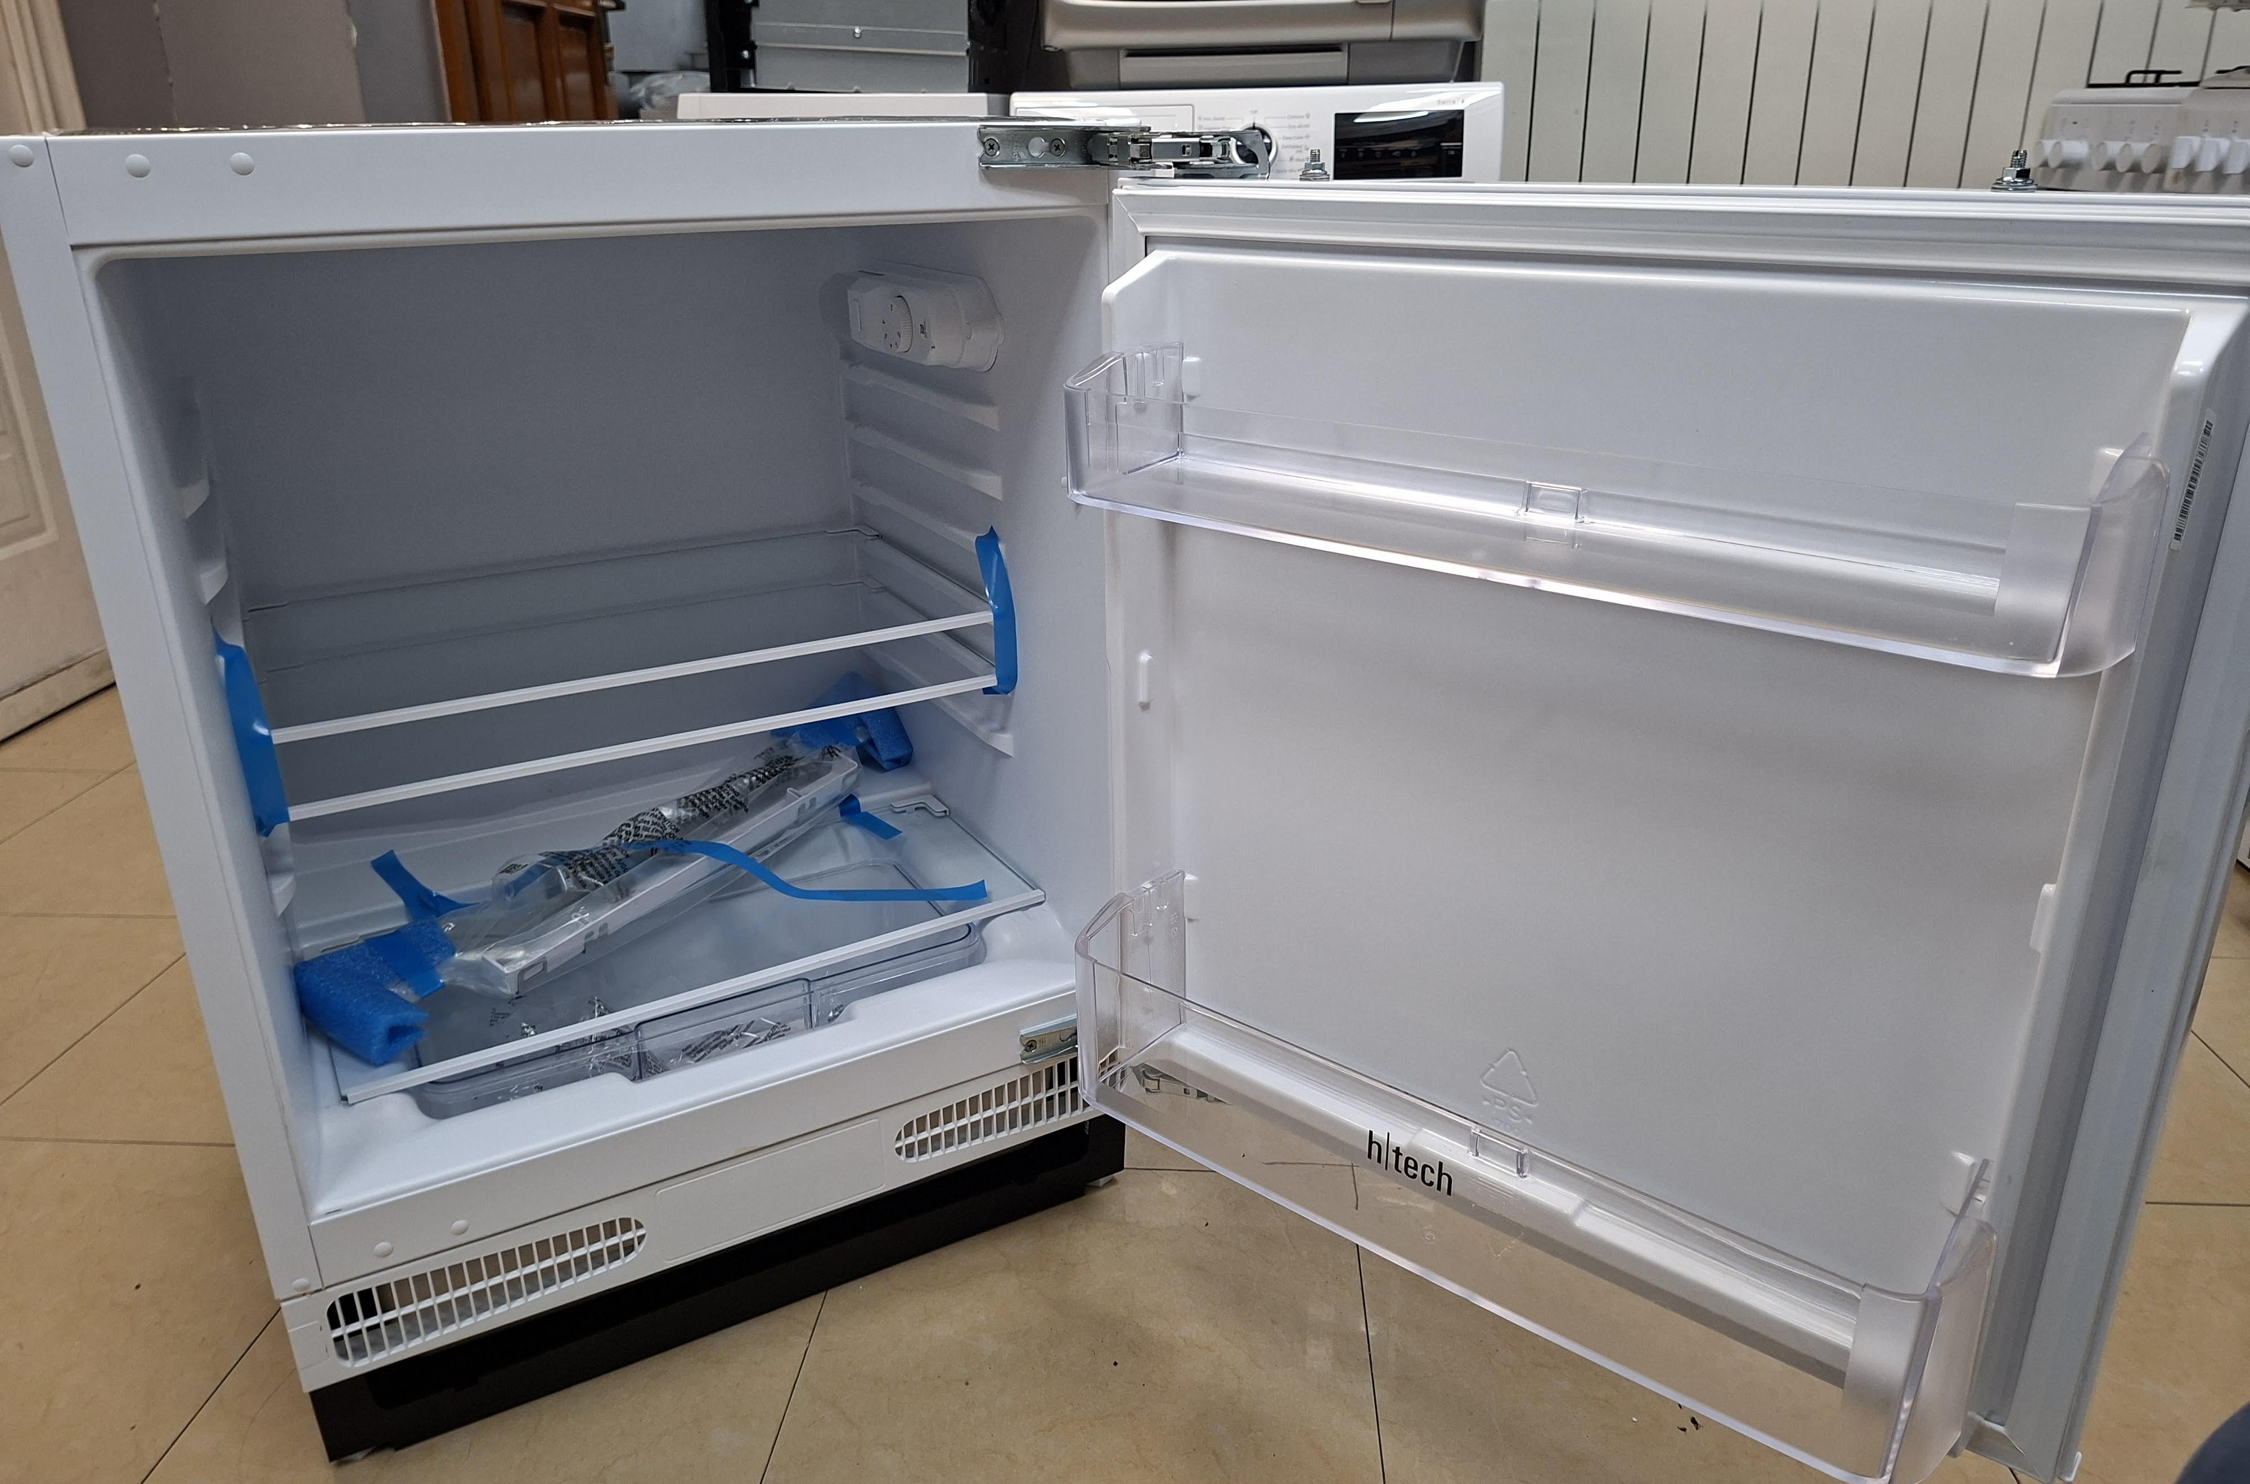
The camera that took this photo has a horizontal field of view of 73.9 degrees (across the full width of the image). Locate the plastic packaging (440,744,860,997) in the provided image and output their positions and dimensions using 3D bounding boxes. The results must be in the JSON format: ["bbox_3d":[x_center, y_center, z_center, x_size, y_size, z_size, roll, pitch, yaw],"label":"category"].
[{"bbox_3d":[-0.378,0.078,1.212,0.075,0.042,0.386,12,29,31],"label":"plastic packaging"}]

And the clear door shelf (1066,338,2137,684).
[{"bbox_3d":[0.181,-0.125,0.685,0.494,0.078,0.106,16,27,37],"label":"clear door shelf"}]

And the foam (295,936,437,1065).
[{"bbox_3d":[-0.513,0.178,1.016,0.120,0.037,0.042,17,27,40],"label":"foam"}]

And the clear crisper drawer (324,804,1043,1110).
[{"bbox_3d":[-0.340,0.184,1.181,0.500,0.100,0.240,-12,23,-28],"label":"clear crisper drawer"}]

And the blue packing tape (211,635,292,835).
[{"bbox_3d":[-0.513,-0.005,0.884,0.018,0.126,0.022,-12,23,-28],"label":"blue packing tape"}]

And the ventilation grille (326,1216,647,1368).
[{"bbox_3d":[-0.398,0.343,0.949,0.190,0.040,0.012,-12,23,-28],"label":"ventilation grille"}]

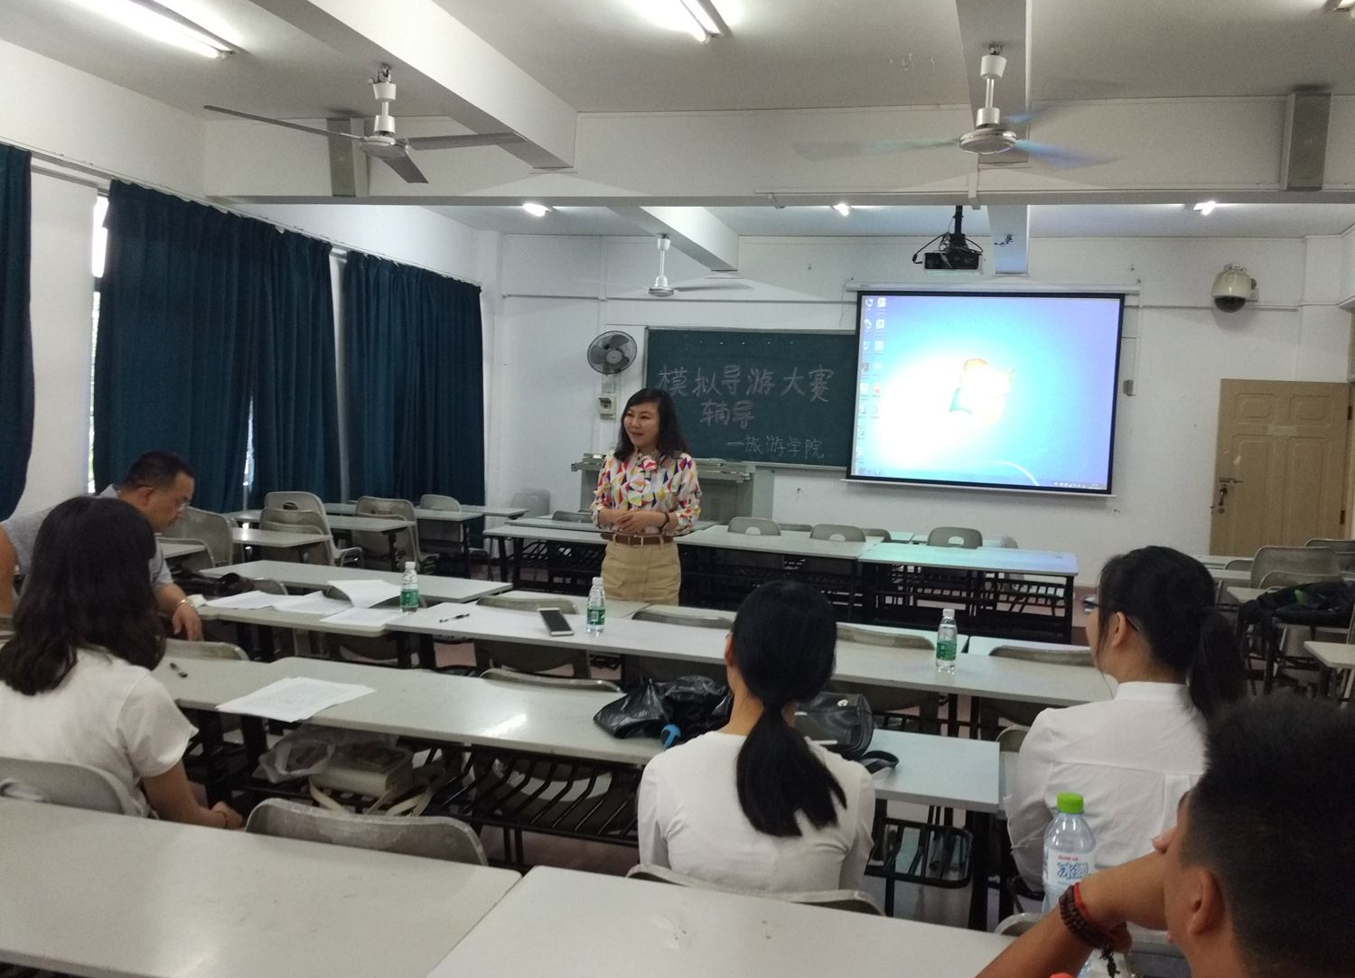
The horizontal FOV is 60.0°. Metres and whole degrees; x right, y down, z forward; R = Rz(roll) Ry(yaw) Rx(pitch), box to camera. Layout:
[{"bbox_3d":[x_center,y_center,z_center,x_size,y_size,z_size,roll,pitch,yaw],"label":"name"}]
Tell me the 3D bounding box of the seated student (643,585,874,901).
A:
[{"bbox_3d":[0.145,0.745,2.074,0.420,1.210,0.660,3,4,12],"label":"seated student"}]

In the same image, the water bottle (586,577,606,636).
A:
[{"bbox_3d":[-0.273,0.398,3.986,0.061,0.187,0.061,3,4,0],"label":"water bottle"}]

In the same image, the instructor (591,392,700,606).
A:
[{"bbox_3d":[-0.142,0.360,4.965,0.470,1.567,0.330,3,4,0],"label":"instructor"}]

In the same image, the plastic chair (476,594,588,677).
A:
[{"bbox_3d":[-0.488,0.772,4.468,0.450,0.785,0.500,4,4,15],"label":"plastic chair"}]

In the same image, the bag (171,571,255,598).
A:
[{"bbox_3d":[-1.646,0.311,4.097,0.420,0.110,0.260,3,4,15],"label":"bag"}]

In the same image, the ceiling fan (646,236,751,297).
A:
[{"bbox_3d":[-0.103,-1.526,8.033,1.350,0.430,1.350,3,4,15],"label":"ceiling fan"}]

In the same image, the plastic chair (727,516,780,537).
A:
[{"bbox_3d":[0.533,0.591,7.586,0.430,0.800,0.500,3,4,15],"label":"plastic chair"}]

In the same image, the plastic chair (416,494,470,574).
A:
[{"bbox_3d":[-1.650,0.451,8.564,0.440,0.800,0.500,4,4,14],"label":"plastic chair"}]

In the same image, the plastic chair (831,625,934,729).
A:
[{"bbox_3d":[0.642,0.826,3.943,0.430,0.800,0.500,3,4,15],"label":"plastic chair"}]

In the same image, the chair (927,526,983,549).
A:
[{"bbox_3d":[1.870,0.646,7.986,0.440,0.800,0.500,4,4,14],"label":"chair"}]

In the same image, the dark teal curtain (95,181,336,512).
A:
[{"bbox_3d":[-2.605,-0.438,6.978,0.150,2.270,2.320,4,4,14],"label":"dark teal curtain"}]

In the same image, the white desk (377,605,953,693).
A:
[{"bbox_3d":[-0.021,0.882,3.944,1.930,0.750,0.460,4,4,17],"label":"white desk"}]

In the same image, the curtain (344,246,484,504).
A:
[{"bbox_3d":[-2.012,-0.550,9.301,0.150,2.320,2.400,4,4,14],"label":"curtain"}]

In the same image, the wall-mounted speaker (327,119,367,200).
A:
[{"bbox_3d":[-1.746,-1.737,6.216,0.150,0.410,0.150,4,4,14],"label":"wall-mounted speaker"}]

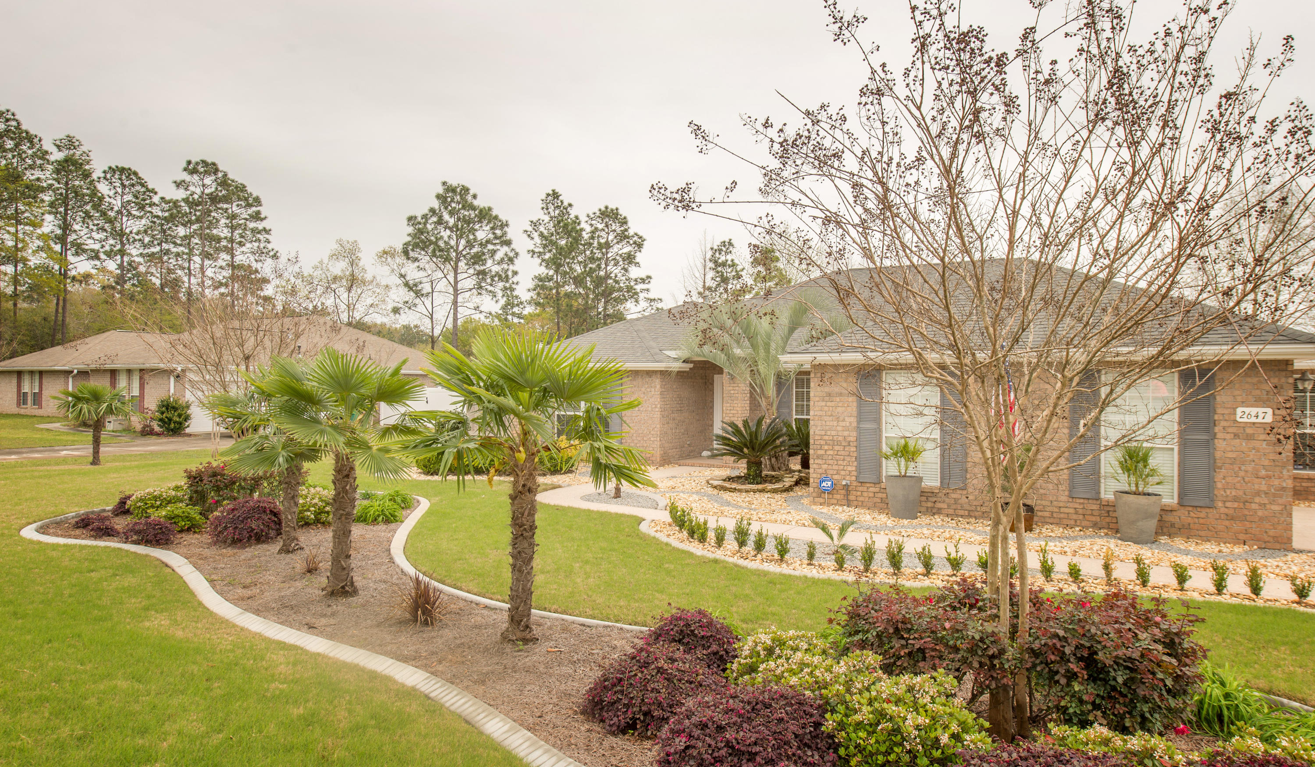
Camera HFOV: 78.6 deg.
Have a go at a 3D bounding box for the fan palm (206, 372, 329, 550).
[{"bbox_3d":[-4.874,0.951,10.200,1.700,2.250,1.700,0,1,0],"label":"fan palm"}]

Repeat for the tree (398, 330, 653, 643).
[{"bbox_3d":[-1.105,0.833,6.720,2.100,2.570,2.050,0,1,0],"label":"tree"}]

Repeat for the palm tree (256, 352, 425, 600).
[{"bbox_3d":[-3.257,0.870,8.200,1.680,2.460,1.700,0,1,0],"label":"palm tree"}]

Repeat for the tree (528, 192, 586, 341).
[{"bbox_3d":[-9.165,-8.025,72.000,5.300,18.800,5.300,0,1,0],"label":"tree"}]

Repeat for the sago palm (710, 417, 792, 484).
[{"bbox_3d":[1.814,1.252,15.500,1.500,1.320,1.500,0,1,0],"label":"sago palm"}]

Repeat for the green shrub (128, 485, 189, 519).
[{"bbox_3d":[-7.966,1.810,12.800,0.850,0.470,0.800,0,1,0],"label":"green shrub"}]

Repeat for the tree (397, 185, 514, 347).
[{"bbox_3d":[-16.256,-7.440,65.000,9.000,17.800,8.500,0,1,0],"label":"tree"}]

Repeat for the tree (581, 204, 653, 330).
[{"bbox_3d":[-3.638,-7.275,72.000,6.300,17.300,6.000,0,1,0],"label":"tree"}]

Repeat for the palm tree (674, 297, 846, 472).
[{"bbox_3d":[2.233,0.021,17.200,3.400,3.800,3.300,0,1,0],"label":"palm tree"}]

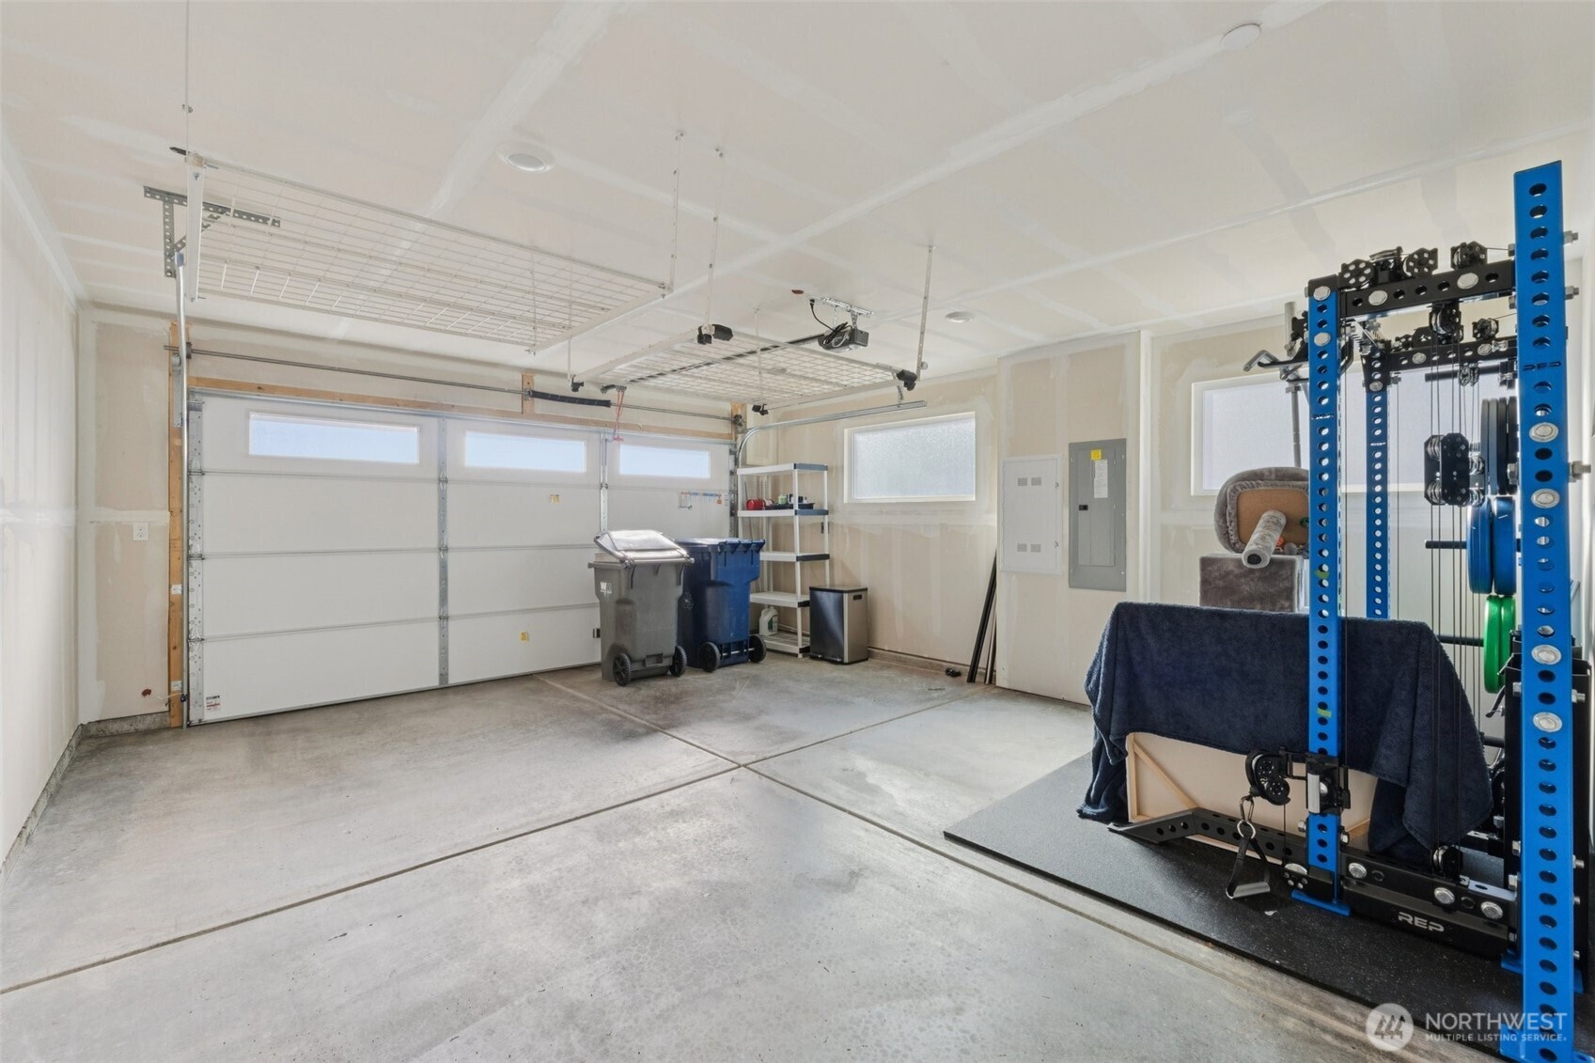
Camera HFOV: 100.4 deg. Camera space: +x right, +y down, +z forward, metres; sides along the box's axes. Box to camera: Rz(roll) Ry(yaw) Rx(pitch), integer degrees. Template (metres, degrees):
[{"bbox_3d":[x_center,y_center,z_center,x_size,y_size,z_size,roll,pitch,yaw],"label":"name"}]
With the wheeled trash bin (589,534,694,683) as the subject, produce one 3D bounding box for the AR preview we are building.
[{"bbox_3d":[-1.334,0.632,5.657,0.600,1.200,0.710,-1,0,-41],"label":"wheeled trash bin"}]

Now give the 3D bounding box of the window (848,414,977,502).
[{"bbox_3d":[0.988,-0.620,5.969,0.100,0.720,1.470,-1,0,-41],"label":"window"}]

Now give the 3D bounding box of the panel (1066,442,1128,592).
[{"bbox_3d":[2.040,-0.106,4.556,0.050,1.010,0.390,-1,0,-41],"label":"panel"}]

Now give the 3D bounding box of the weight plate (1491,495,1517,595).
[{"bbox_3d":[3.232,0.067,3.037,0.450,0.450,0.058,-1,0,-41],"label":"weight plate"}]

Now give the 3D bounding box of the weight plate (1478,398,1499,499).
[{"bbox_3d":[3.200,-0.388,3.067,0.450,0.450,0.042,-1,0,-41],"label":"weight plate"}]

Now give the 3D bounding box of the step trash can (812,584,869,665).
[{"bbox_3d":[0.397,0.879,6.341,0.340,0.670,0.440,-1,0,-41],"label":"step trash can"}]

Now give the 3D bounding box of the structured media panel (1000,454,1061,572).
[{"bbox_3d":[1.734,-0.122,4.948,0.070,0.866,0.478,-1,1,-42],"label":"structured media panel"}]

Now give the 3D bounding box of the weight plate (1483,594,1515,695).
[{"bbox_3d":[3.227,0.518,3.050,0.450,0.450,0.070,-1,0,-41],"label":"weight plate"}]

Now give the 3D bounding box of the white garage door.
[{"bbox_3d":[-2.357,0.158,5.703,4.250,2.160,0.080,-1,0,-41],"label":"white garage door"}]

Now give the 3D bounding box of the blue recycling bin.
[{"bbox_3d":[-0.733,0.654,6.148,0.700,1.140,0.630,0,0,42],"label":"blue recycling bin"}]

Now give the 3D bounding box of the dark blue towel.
[{"bbox_3d":[1.736,0.743,2.501,0.400,0.870,1.190,-1,0,-41],"label":"dark blue towel"}]

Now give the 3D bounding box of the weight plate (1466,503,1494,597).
[{"bbox_3d":[3.182,0.073,3.095,0.450,0.450,0.058,-1,0,-41],"label":"weight plate"}]

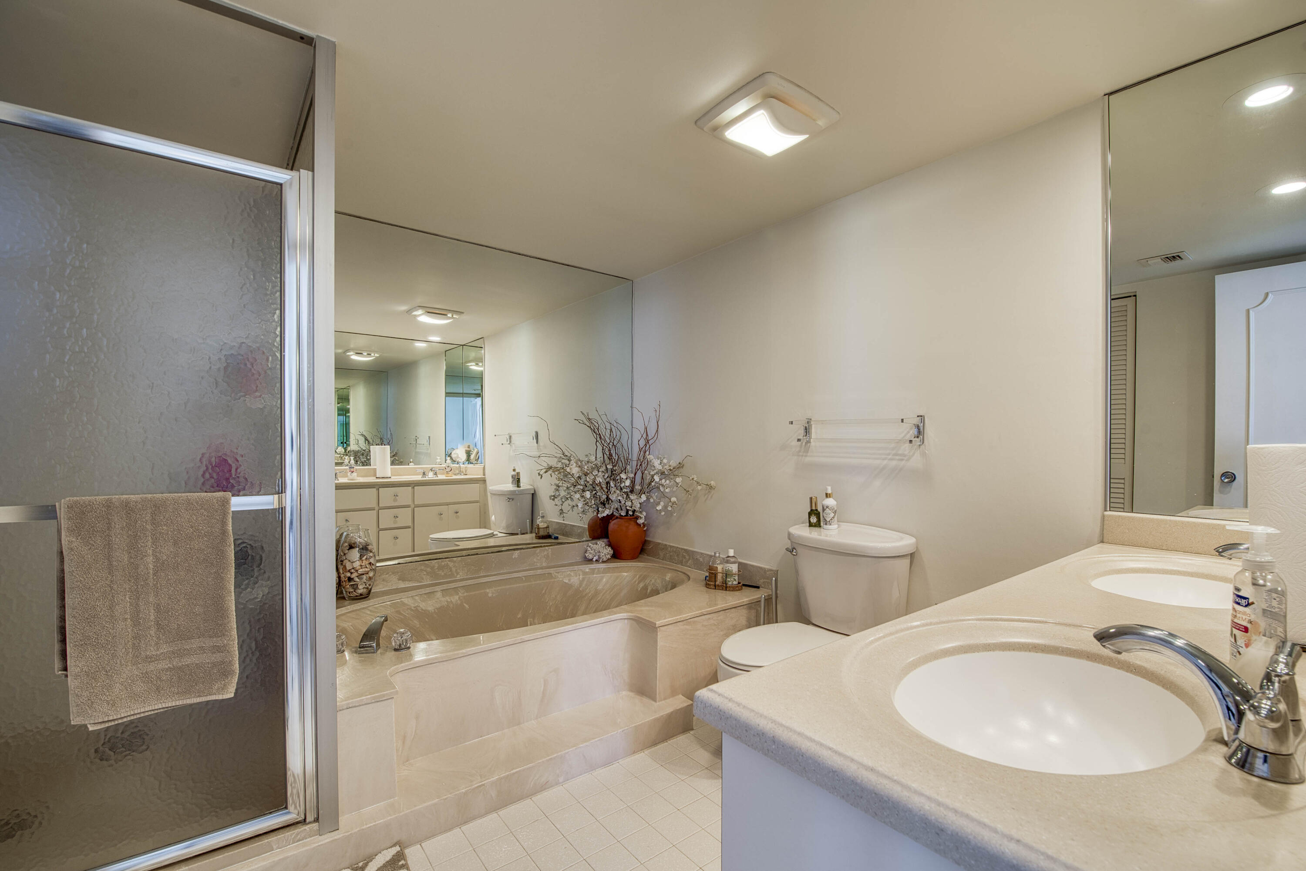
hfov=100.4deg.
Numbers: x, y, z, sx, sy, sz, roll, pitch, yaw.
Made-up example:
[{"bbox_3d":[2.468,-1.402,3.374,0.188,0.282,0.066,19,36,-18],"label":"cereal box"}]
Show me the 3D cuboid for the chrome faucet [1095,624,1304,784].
[{"bbox_3d":[0.570,0.260,0.577,0.240,0.098,0.168,1,-1,-37],"label":"chrome faucet"}]

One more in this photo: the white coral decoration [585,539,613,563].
[{"bbox_3d":[-0.322,0.674,3.225,0.160,0.130,0.130,1,-1,-37],"label":"white coral decoration"}]

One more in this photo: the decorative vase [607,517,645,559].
[{"bbox_3d":[-0.165,0.616,3.305,0.225,0.250,0.225,0,0,0],"label":"decorative vase"}]

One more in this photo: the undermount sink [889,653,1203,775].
[{"bbox_3d":[0.468,0.393,0.667,0.440,0.150,0.315,1,-1,-37],"label":"undermount sink"}]

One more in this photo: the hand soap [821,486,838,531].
[{"bbox_3d":[0.732,0.300,2.248,0.058,0.168,0.058,0,-1,44],"label":"hand soap"}]

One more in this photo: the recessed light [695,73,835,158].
[{"bbox_3d":[0.361,-0.993,1.750,0.335,0.047,0.327,1,-1,-37],"label":"recessed light"}]

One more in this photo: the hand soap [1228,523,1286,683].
[{"bbox_3d":[0.723,0.211,0.653,0.075,0.200,0.052,1,-1,-37],"label":"hand soap"}]

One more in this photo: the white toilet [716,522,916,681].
[{"bbox_3d":[0.544,0.755,1.984,0.755,0.748,0.510,1,-1,-37],"label":"white toilet"}]

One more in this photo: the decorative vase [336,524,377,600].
[{"bbox_3d":[-1.332,0.577,2.446,0.148,0.300,0.148,1,-1,-37],"label":"decorative vase"}]

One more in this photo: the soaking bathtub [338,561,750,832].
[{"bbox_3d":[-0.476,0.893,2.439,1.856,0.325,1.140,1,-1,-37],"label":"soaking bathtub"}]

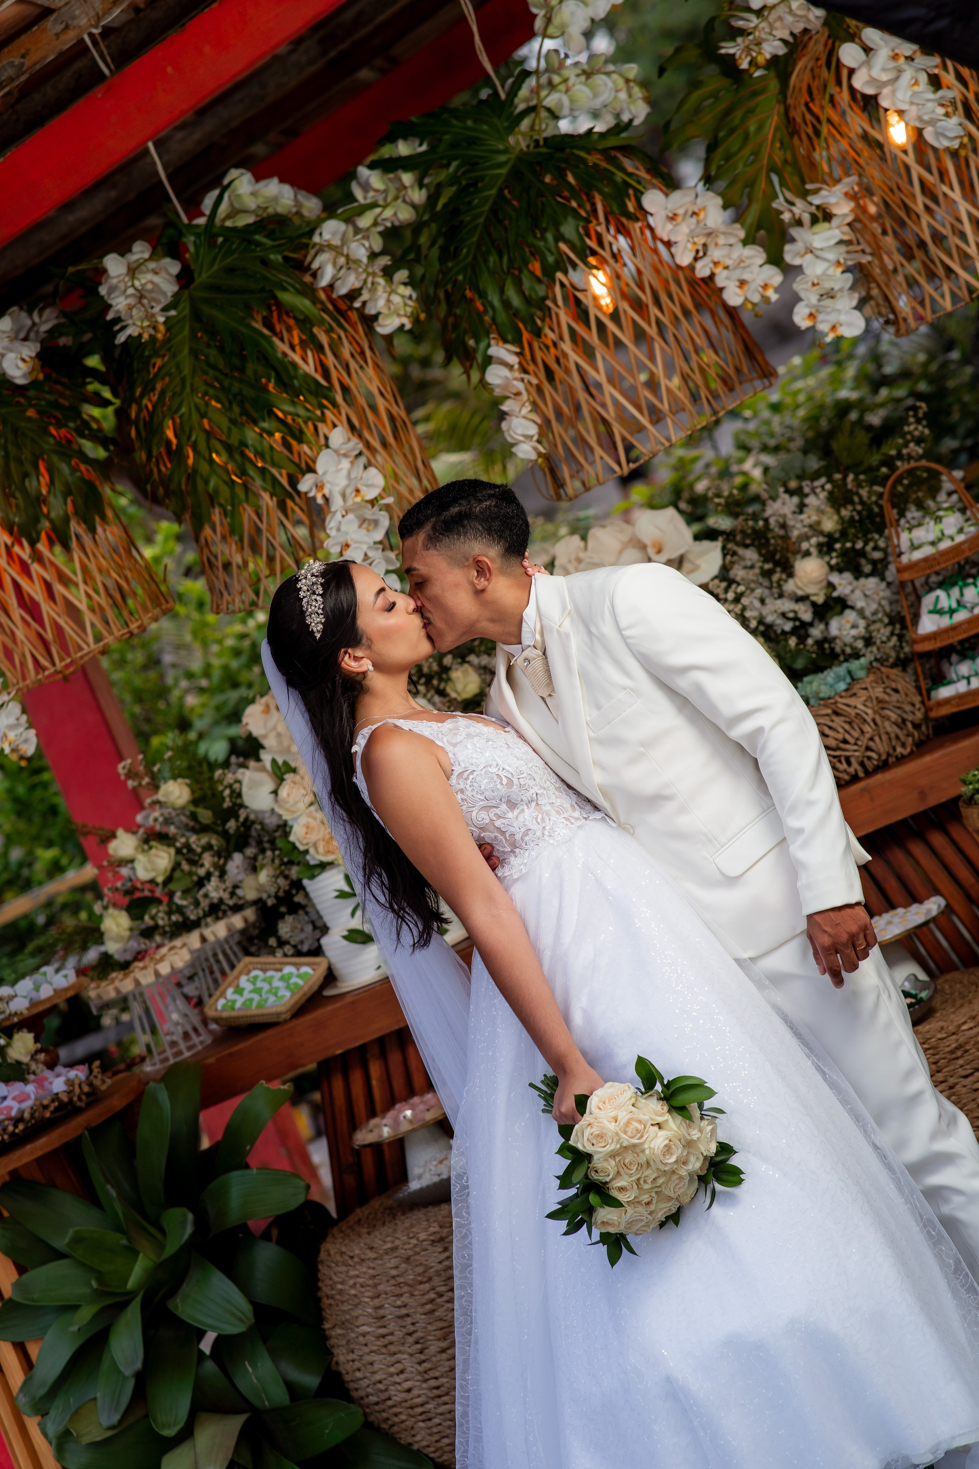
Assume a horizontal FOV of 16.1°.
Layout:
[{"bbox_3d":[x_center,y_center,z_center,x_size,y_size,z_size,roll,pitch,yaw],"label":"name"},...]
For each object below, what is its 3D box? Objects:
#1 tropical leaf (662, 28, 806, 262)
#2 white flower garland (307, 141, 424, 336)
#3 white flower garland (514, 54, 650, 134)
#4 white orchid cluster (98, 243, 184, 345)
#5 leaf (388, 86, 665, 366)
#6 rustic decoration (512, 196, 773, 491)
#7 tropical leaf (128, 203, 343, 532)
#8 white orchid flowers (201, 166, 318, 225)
[{"bbox_3d":[0.418,-0.994,5.850,0.260,0.400,0.140,-18,8,25],"label":"tropical leaf"},{"bbox_3d":[-0.189,-0.847,5.930,0.230,0.310,0.150,-22,8,0],"label":"white flower garland"},{"bbox_3d":[0.154,-1.100,5.950,0.220,0.150,0.150,-22,8,0],"label":"white flower garland"},{"bbox_3d":[-0.584,-0.741,5.820,0.150,0.165,0.120,-22,8,0],"label":"white orchid cluster"},{"bbox_3d":[0.050,-0.853,5.770,0.470,0.420,0.200,-21,8,5],"label":"leaf"},{"bbox_3d":[0.187,-0.771,5.950,0.440,0.530,0.440,-22,8,0],"label":"rustic decoration"},{"bbox_3d":[-0.430,-0.604,5.800,0.390,0.470,0.160,-21,8,8],"label":"tropical leaf"},{"bbox_3d":[-0.430,-0.969,6.300,0.235,0.150,0.160,-24,1,0],"label":"white orchid flowers"}]

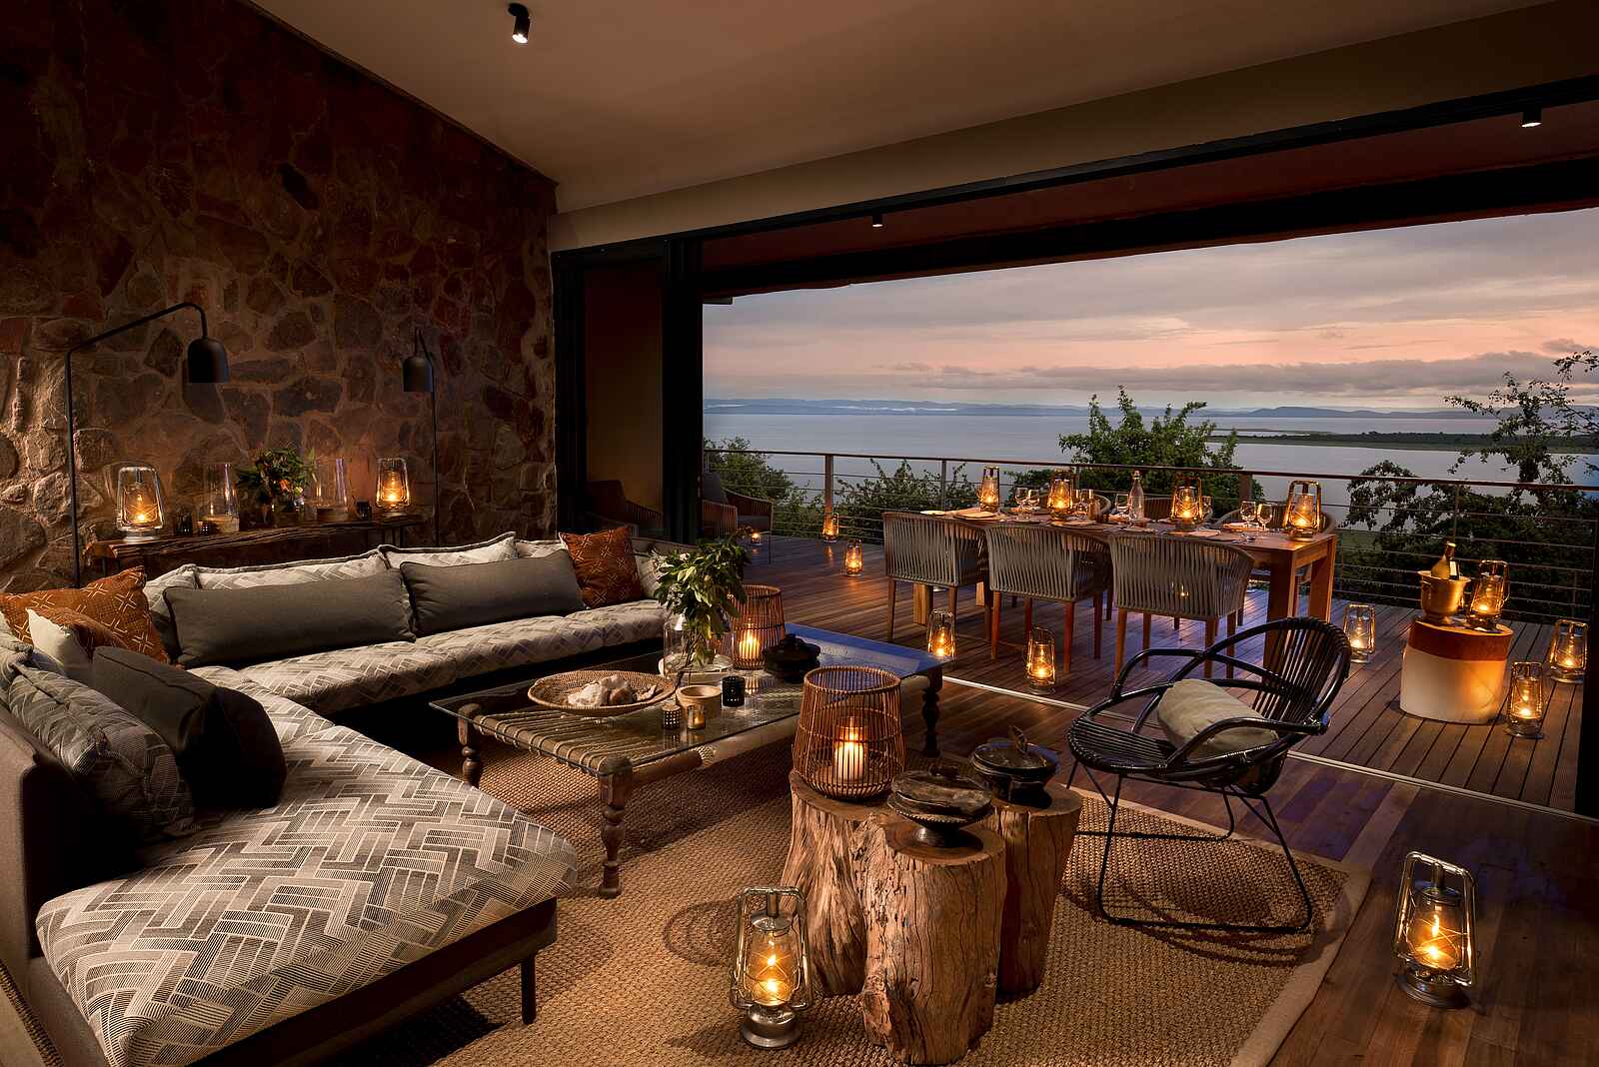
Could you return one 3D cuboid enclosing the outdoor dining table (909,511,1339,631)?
[{"bbox_3d":[2.027,0.321,6.109,2.400,0.765,0.990,7,9,41],"label":"outdoor dining table"}]

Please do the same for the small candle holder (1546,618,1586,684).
[{"bbox_3d":[4.258,0.646,5.177,0.170,0.325,0.155,6,10,40],"label":"small candle holder"}]

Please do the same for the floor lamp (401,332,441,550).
[{"bbox_3d":[-2.299,-0.270,5.815,0.250,1.900,0.620,-1,8,-11],"label":"floor lamp"}]

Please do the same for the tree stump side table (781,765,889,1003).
[{"bbox_3d":[0.125,0.907,2.435,0.330,0.470,0.320,1,7,3],"label":"tree stump side table"}]

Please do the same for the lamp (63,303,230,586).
[{"bbox_3d":[-3.155,-0.103,4.450,0.893,1.959,0.233,1,8,7],"label":"lamp"}]

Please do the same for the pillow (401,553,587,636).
[{"bbox_3d":[-1.569,0.289,4.830,0.173,0.386,0.924,-26,-12,40],"label":"pillow"}]

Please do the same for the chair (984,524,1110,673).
[{"bbox_3d":[1.502,0.359,5.606,0.560,0.795,0.570,7,9,41],"label":"chair"}]

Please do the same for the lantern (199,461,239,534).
[{"bbox_3d":[-3.087,-0.213,4.961,0.157,0.391,0.157,7,10,41],"label":"lantern"}]

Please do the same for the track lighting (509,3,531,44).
[{"bbox_3d":[-1.420,-2.566,4.720,0.091,0.173,0.091,7,10,41],"label":"track lighting"}]

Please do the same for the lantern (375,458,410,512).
[{"bbox_3d":[-2.458,-0.289,5.640,0.180,0.335,0.165,-3,8,-23],"label":"lantern"}]

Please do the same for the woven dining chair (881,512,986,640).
[{"bbox_3d":[0.898,0.301,5.878,0.570,0.800,0.560,7,10,41],"label":"woven dining chair"}]

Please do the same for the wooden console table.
[{"bbox_3d":[-2.903,0.354,5.121,0.400,0.770,1.530,7,9,41],"label":"wooden console table"}]

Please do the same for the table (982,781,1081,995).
[{"bbox_3d":[0.565,0.905,2.420,0.300,0.480,0.300,2,8,14],"label":"table"}]

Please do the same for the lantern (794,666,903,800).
[{"bbox_3d":[0.133,0.524,2.491,0.288,0.280,0.288,1,7,3],"label":"lantern"}]

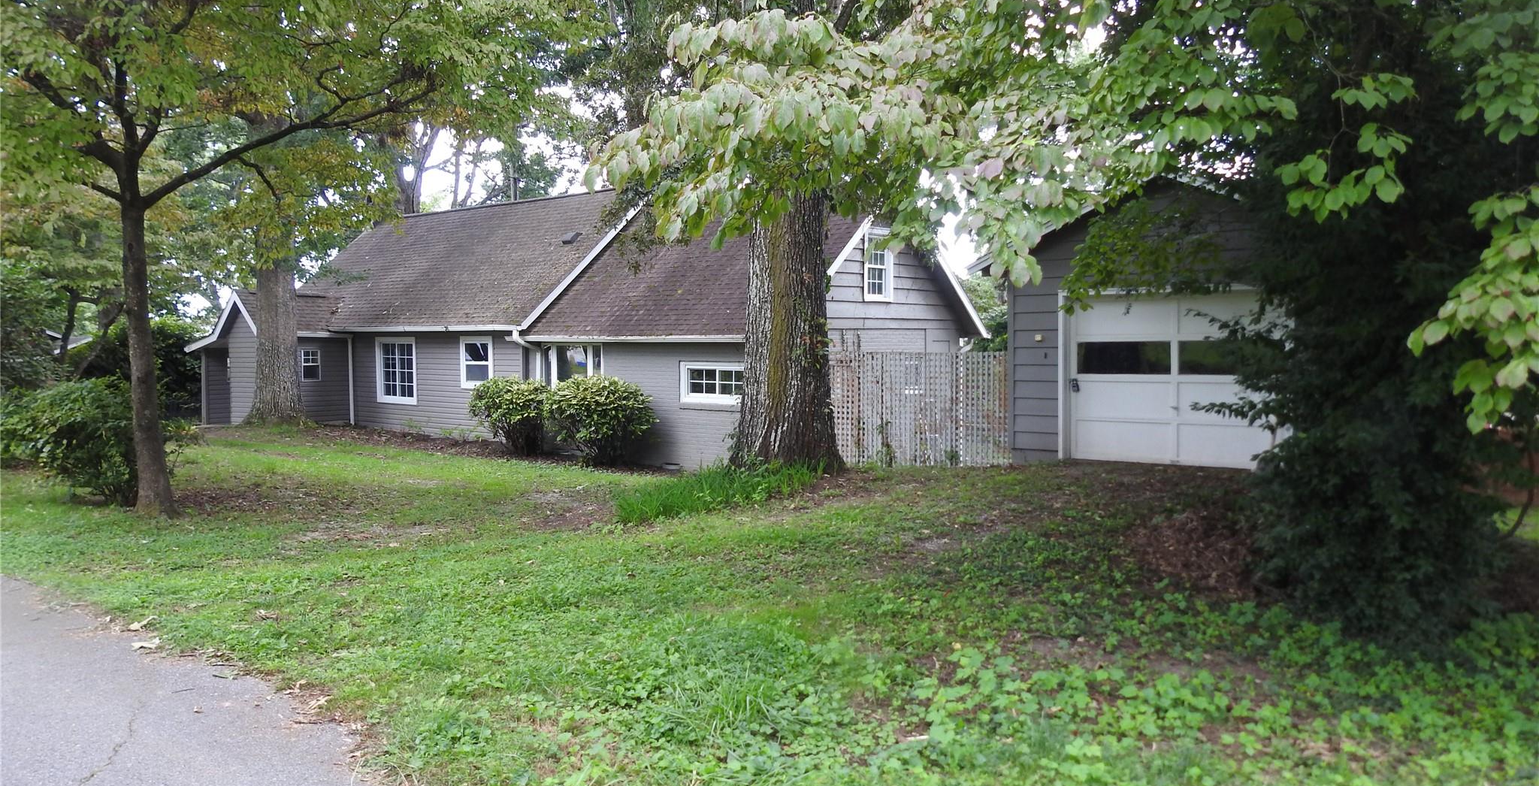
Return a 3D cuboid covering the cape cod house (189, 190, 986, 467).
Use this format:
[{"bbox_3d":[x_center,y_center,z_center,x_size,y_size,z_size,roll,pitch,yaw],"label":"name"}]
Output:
[{"bbox_3d":[-4.871,-1.796,24.151,17.675,5.606,9.544,2,4,39],"label":"cape cod house"}]

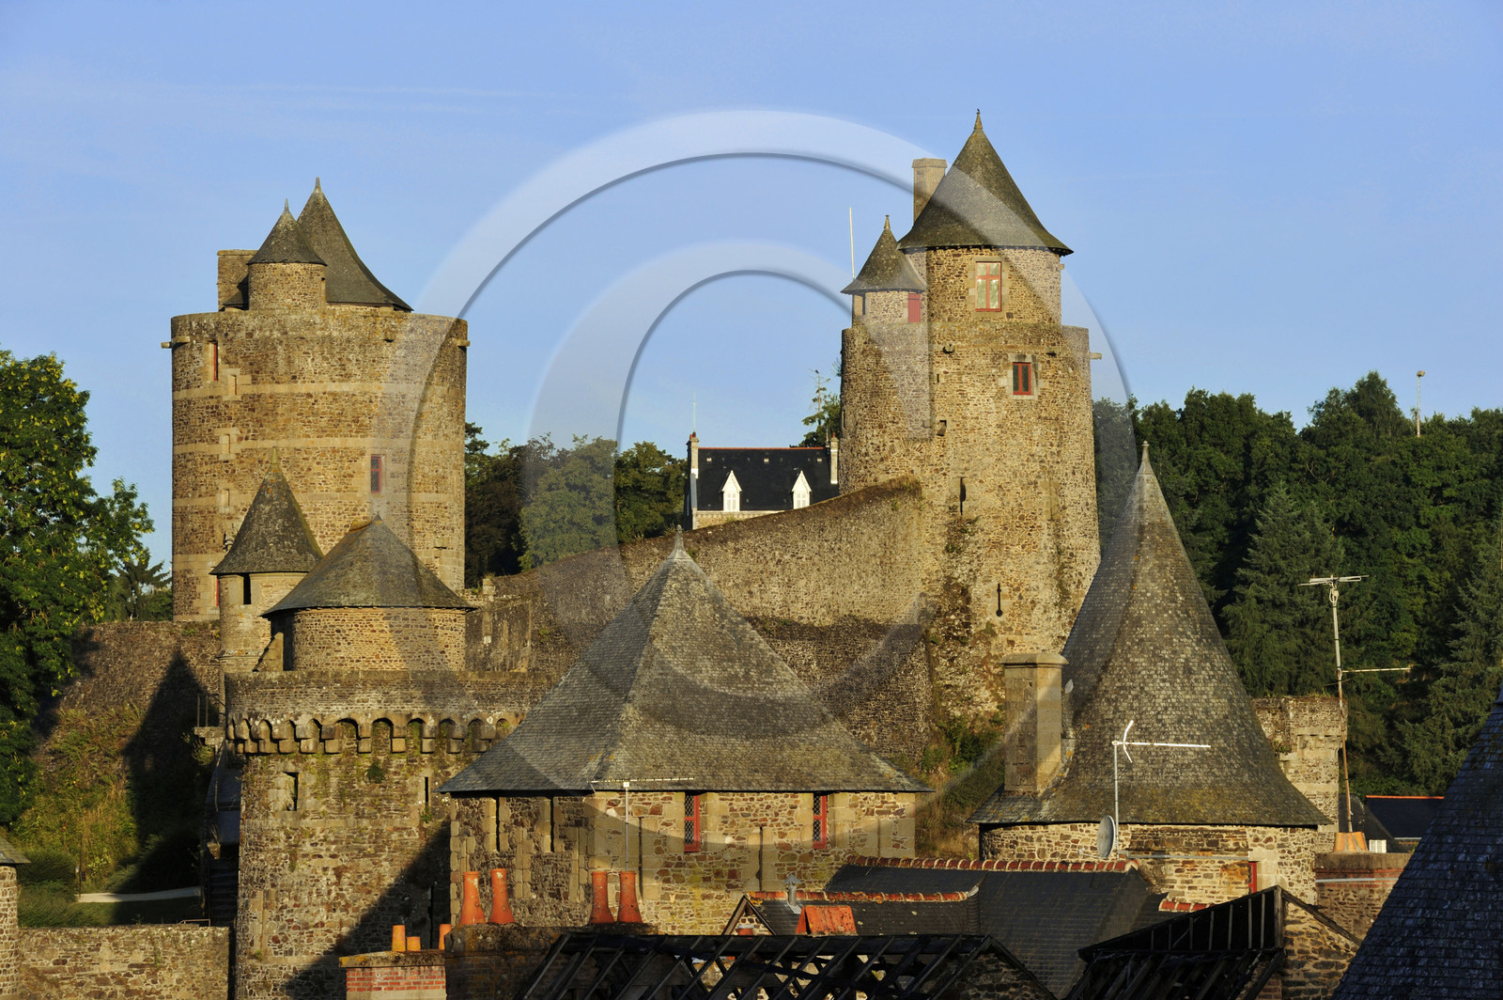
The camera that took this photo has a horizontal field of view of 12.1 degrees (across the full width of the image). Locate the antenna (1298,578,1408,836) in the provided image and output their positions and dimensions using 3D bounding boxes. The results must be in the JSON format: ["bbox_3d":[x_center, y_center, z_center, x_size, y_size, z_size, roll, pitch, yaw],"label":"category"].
[{"bbox_3d":[8.640,2.939,102.000,1.550,3.780,0.750,0,-2,0],"label":"antenna"}]

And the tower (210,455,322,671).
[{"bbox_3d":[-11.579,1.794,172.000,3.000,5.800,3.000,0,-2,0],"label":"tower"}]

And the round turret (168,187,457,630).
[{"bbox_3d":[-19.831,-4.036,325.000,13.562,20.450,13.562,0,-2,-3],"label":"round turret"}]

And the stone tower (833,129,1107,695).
[{"bbox_3d":[9.512,-3.723,308.000,11.322,26.011,11.322,0,-2,2],"label":"stone tower"}]

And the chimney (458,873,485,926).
[{"bbox_3d":[-3.820,5.440,97.000,0.350,0.720,0.350,0,-2,0],"label":"chimney"}]

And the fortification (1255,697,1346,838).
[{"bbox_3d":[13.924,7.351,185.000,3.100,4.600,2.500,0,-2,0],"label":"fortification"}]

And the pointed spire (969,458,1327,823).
[{"bbox_3d":[9.963,3.522,178.000,8.931,9.403,8.931,0,-2,3],"label":"pointed spire"}]

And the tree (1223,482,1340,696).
[{"bbox_3d":[22.431,5.712,300.000,5.300,12.900,5.300,0,-2,0],"label":"tree"}]

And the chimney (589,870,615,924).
[{"bbox_3d":[-2.038,5.432,97.000,0.350,0.720,0.350,0,-2,0],"label":"chimney"}]

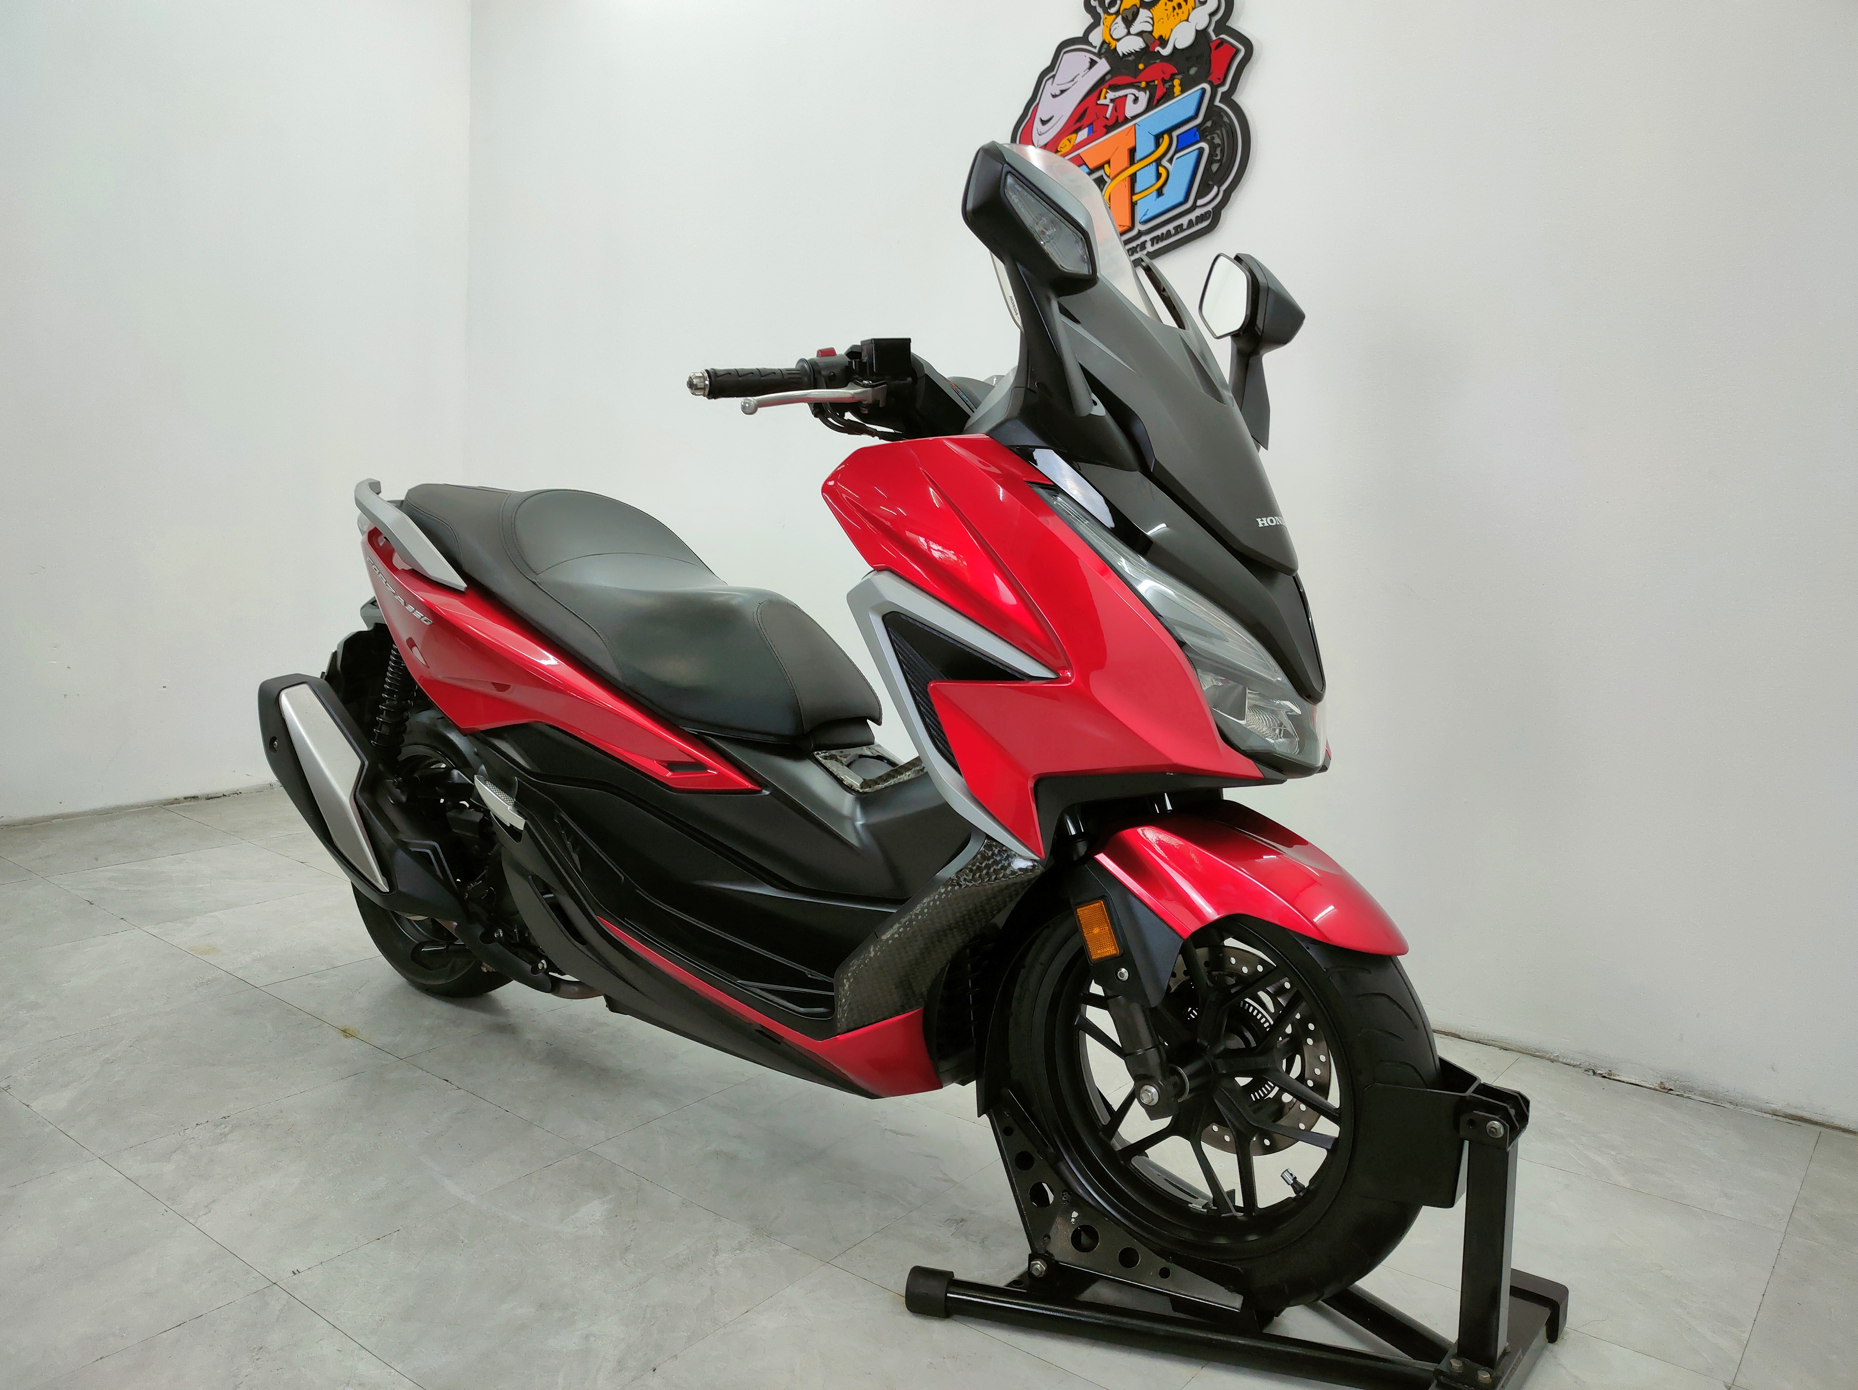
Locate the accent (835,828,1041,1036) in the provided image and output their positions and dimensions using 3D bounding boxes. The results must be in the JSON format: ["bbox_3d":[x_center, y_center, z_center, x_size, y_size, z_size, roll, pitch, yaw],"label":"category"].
[{"bbox_3d":[0.010,0.289,2.010,0.285,0.265,0.115,9,9,40],"label":"accent"}]

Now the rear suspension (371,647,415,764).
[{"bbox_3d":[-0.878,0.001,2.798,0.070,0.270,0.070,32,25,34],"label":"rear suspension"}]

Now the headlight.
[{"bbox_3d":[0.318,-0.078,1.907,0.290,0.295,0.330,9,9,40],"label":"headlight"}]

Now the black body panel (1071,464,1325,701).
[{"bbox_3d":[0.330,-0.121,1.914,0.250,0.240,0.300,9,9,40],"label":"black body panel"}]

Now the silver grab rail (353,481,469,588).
[{"bbox_3d":[-0.816,-0.265,2.764,0.410,0.160,0.135,9,9,40],"label":"silver grab rail"}]

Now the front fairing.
[{"bbox_3d":[0.309,-0.299,1.925,0.270,0.310,0.340,9,11,40],"label":"front fairing"}]

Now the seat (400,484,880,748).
[{"bbox_3d":[-0.445,-0.147,2.607,1.040,0.310,0.340,9,9,40],"label":"seat"}]

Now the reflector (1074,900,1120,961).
[{"bbox_3d":[0.190,0.262,1.909,0.036,0.064,0.010,-19,-6,34],"label":"reflector"}]

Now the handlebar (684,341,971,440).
[{"bbox_3d":[0.013,-0.374,2.169,0.190,0.115,0.720,9,11,40],"label":"handlebar"}]

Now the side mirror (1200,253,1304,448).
[{"bbox_3d":[0.410,-0.436,2.171,0.100,0.240,0.175,1,8,-9],"label":"side mirror"}]

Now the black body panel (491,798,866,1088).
[{"bbox_3d":[-0.352,0.333,2.335,0.710,0.295,0.140,9,9,40],"label":"black body panel"}]

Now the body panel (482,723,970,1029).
[{"bbox_3d":[-0.320,0.202,2.300,0.840,0.280,0.200,9,11,40],"label":"body panel"}]

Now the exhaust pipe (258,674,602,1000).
[{"bbox_3d":[-0.777,0.214,2.652,0.840,0.370,0.210,9,11,40],"label":"exhaust pipe"}]

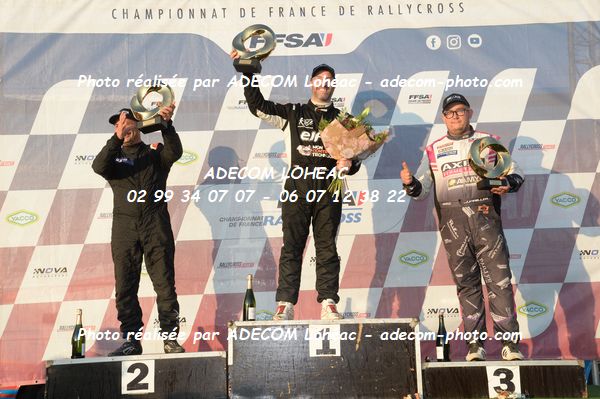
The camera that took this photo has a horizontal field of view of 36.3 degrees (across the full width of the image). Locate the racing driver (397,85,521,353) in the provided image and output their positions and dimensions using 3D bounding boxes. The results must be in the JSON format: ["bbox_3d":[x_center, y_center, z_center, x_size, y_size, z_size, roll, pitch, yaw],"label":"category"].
[{"bbox_3d":[1.099,0.158,6.205,0.813,1.835,0.460,-4,-11,12],"label":"racing driver"}]

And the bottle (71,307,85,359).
[{"bbox_3d":[-1.445,0.876,5.970,0.088,0.320,0.088,-2,-11,0],"label":"bottle"}]

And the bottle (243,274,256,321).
[{"bbox_3d":[-0.330,0.647,6.020,0.087,0.313,0.087,0,-10,0],"label":"bottle"}]

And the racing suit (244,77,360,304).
[{"bbox_3d":[0.017,-0.080,6.284,0.795,1.595,0.430,-2,-11,-2],"label":"racing suit"}]

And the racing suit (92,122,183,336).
[{"bbox_3d":[-1.101,0.187,6.203,0.610,1.467,0.400,-3,-11,8],"label":"racing suit"}]

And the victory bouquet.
[{"bbox_3d":[0.358,-0.329,6.020,0.440,0.540,0.320,14,-3,-7],"label":"victory bouquet"}]

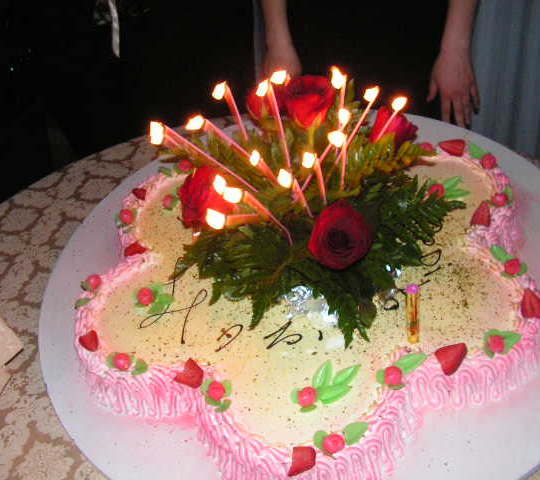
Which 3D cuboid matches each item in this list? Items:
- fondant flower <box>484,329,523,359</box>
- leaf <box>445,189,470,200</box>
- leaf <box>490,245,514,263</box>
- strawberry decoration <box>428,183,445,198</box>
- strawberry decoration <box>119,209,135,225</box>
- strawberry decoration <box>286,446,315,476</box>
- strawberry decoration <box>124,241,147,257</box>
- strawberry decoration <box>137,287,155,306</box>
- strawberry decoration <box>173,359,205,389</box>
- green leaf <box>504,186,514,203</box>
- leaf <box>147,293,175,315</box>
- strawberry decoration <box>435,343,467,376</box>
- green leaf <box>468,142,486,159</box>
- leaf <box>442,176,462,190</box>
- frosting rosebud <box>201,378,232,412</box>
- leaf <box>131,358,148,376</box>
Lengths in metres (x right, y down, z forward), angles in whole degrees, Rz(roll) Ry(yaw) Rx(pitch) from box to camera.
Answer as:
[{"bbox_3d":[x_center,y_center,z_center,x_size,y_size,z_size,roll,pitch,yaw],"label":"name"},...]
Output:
[{"bbox_3d":[0.248,0.110,0.710,0.038,0.018,0.031,-18,44,-8],"label":"fondant flower"},{"bbox_3d":[0.278,-0.070,0.985,0.036,0.006,0.016,-7,43,4],"label":"leaf"},{"bbox_3d":[0.289,0.017,0.829,0.016,0.007,0.028,-32,47,-22],"label":"leaf"},{"bbox_3d":[0.232,-0.069,0.923,0.021,0.018,0.021,2,44,12],"label":"strawberry decoration"},{"bbox_3d":[-0.209,-0.034,0.970,0.020,0.017,0.020,-12,43,-2],"label":"strawberry decoration"},{"bbox_3d":[0.031,0.237,0.709,0.028,0.017,0.037,25,53,32],"label":"strawberry decoration"},{"bbox_3d":[-0.182,0.011,0.899,0.031,0.017,0.024,-9,43,1],"label":"strawberry decoration"},{"bbox_3d":[-0.168,0.077,0.900,0.023,0.023,0.023,-11,43,0],"label":"strawberry decoration"},{"bbox_3d":[-0.090,0.148,0.737,0.034,0.018,0.034,2,56,18],"label":"strawberry decoration"},{"bbox_3d":[0.325,-0.062,0.904,0.012,0.009,0.024,-5,43,5],"label":"green leaf"},{"bbox_3d":[-0.138,0.080,0.843,0.032,0.006,0.022,-27,45,-18],"label":"leaf"},{"bbox_3d":[0.191,0.126,0.704,0.034,0.018,0.036,15,58,10],"label":"strawberry decoration"},{"bbox_3d":[0.296,-0.128,0.950,0.020,0.012,0.028,-30,47,-20],"label":"green leaf"},{"bbox_3d":[0.258,-0.080,0.938,0.033,0.006,0.013,-36,49,-26],"label":"leaf"},{"bbox_3d":[-0.065,0.177,0.778,0.034,0.020,0.041,-6,43,5],"label":"frosting rosebud"},{"bbox_3d":[-0.164,0.159,0.827,0.018,0.007,0.023,27,54,33],"label":"leaf"}]

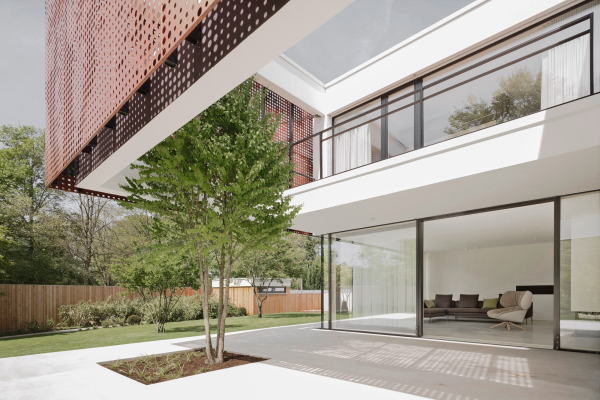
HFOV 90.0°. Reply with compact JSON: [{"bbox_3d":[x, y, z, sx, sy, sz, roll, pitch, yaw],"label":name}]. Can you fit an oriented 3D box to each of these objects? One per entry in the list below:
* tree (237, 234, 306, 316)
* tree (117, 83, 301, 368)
[{"bbox_3d":[-1.280,3.550,14.100,3.200,4.050,3.100,0,0,0],"label":"tree"},{"bbox_3d":[-1.350,0.320,4.500,2.600,4.250,2.500,0,0,0],"label":"tree"}]

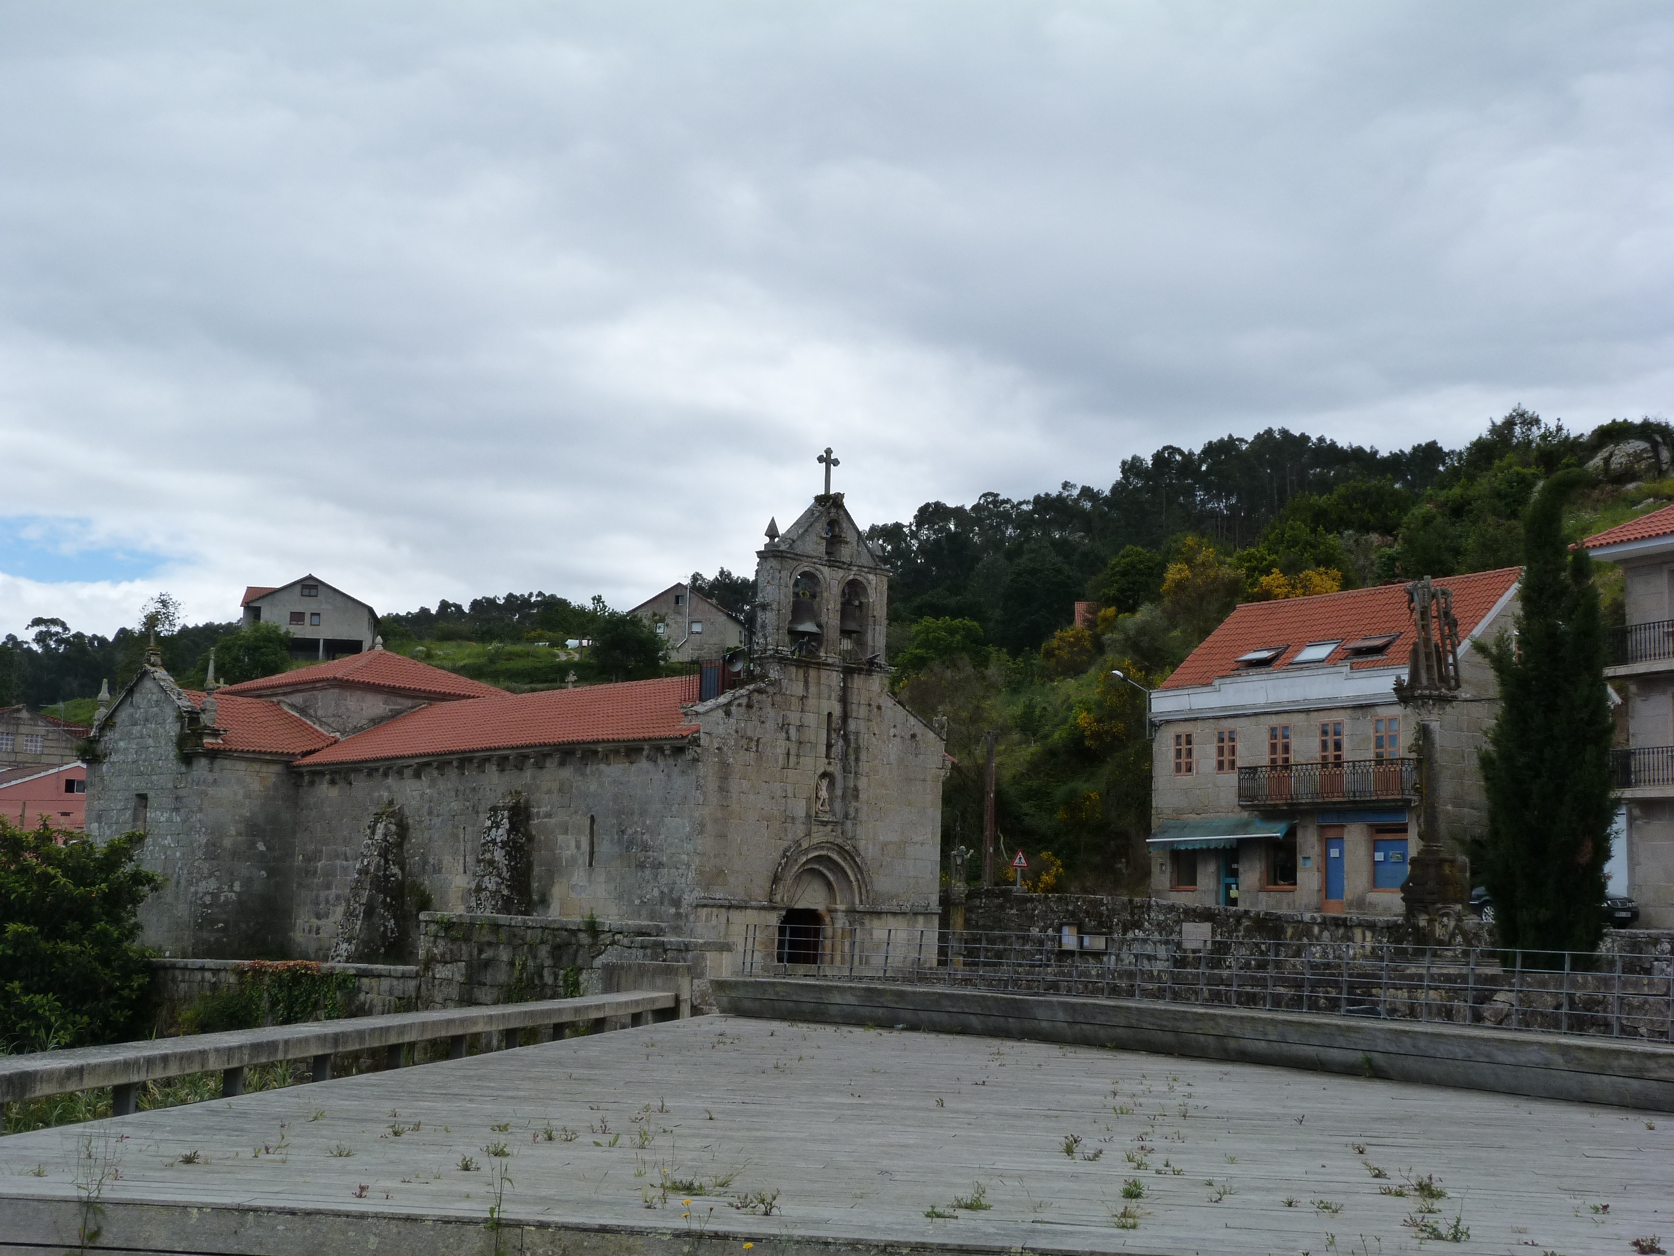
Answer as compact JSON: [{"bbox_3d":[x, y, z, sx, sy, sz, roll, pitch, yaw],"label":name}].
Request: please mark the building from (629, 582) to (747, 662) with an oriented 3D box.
[{"bbox_3d":[-14.235,0.406,218.925,10.200,8.100,11.000,1,-8,8],"label":"building"}]

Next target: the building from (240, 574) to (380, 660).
[{"bbox_3d":[-47.577,0.120,202.951,11.600,8.500,11.000,3,-8,-8],"label":"building"}]

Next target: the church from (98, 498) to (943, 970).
[{"bbox_3d":[-11.072,4.161,71.985,30.600,13.700,16.900,-6,-10,44],"label":"church"}]

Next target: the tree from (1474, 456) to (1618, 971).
[{"bbox_3d":[12.649,1.701,39.569,2.450,8.782,2.450,-1,-8,18],"label":"tree"}]

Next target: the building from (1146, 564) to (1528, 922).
[{"bbox_3d":[16.306,3.728,68.132,8.179,10.046,11.927,6,-9,-32],"label":"building"}]

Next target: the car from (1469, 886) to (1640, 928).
[{"bbox_3d":[18.689,7.003,58.092,1.780,1.430,4.700,6,-9,-30],"label":"car"}]

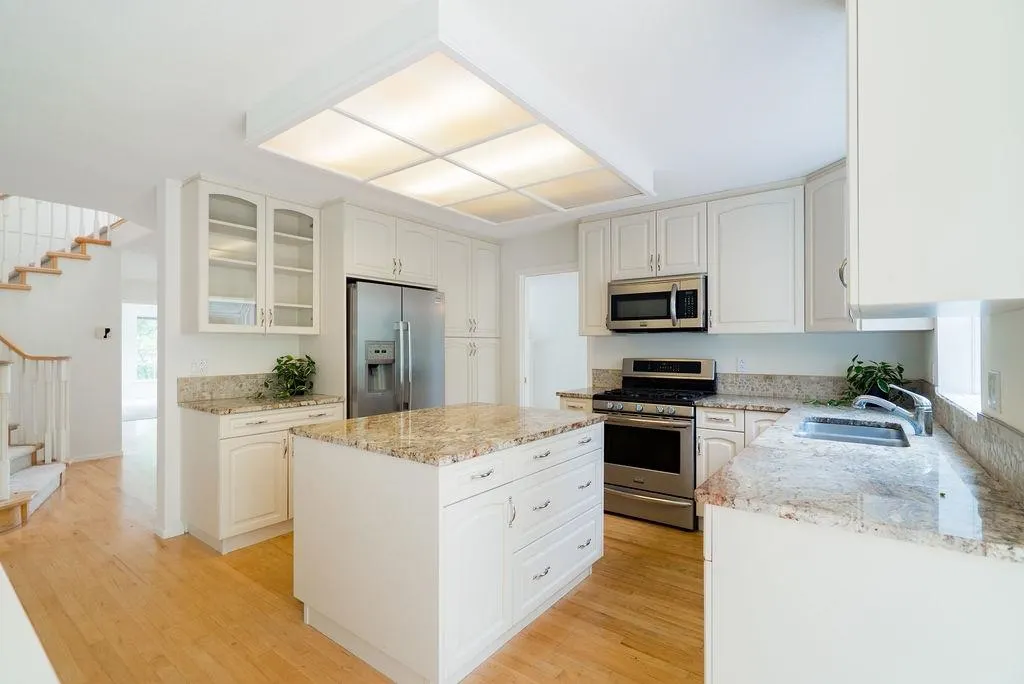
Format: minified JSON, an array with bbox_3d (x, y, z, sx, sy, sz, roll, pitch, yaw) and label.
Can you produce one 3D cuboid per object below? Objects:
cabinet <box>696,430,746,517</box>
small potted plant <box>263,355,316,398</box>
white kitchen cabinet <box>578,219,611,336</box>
[{"bbox_3d":[1.600,0.902,3.322,0.296,0.620,0.620,-1,-1,37],"label":"cabinet"},{"bbox_3d":[-1.709,0.254,3.520,0.370,0.335,0.360,0,-1,37],"label":"small potted plant"},{"bbox_3d":[0.829,-0.552,4.119,0.320,1.005,0.340,-1,-1,37],"label":"white kitchen cabinet"}]

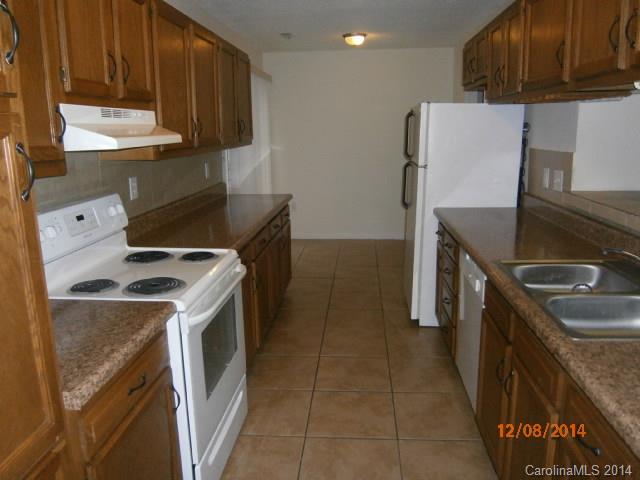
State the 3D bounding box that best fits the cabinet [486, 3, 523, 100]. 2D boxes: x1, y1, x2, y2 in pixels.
[{"bbox_3d":[1.244,-1.090,2.831,0.320,0.490,0.750,0,13,5],"label":"cabinet"}]

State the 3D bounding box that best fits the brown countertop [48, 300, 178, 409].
[{"bbox_3d":[-0.826,0.304,1.426,0.620,0.040,0.590,1,13,5],"label":"brown countertop"}]

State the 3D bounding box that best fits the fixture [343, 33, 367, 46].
[{"bbox_3d":[0.375,-2.161,5.188,0.255,0.105,0.255,0,13,5],"label":"fixture"}]

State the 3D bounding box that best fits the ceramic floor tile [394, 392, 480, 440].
[{"bbox_3d":[0.632,0.937,2.567,0.453,0.012,0.445,0,13,5],"label":"ceramic floor tile"}]

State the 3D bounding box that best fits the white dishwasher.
[{"bbox_3d":[1.079,0.489,2.544,0.590,0.810,0.595,1,13,5],"label":"white dishwasher"}]

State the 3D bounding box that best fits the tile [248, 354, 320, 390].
[{"bbox_3d":[-0.247,0.845,3.079,0.453,0.012,0.445,0,13,5],"label":"tile"}]

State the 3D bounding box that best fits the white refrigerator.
[{"bbox_3d":[1.091,-0.222,3.909,0.735,1.675,0.740,1,13,5],"label":"white refrigerator"}]

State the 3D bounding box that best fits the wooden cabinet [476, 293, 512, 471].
[{"bbox_3d":[1.015,0.567,1.987,0.580,0.770,0.450,0,13,5],"label":"wooden cabinet"}]

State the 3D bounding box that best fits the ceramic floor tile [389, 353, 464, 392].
[{"bbox_3d":[0.669,0.838,3.000,0.453,0.012,0.445,0,13,5],"label":"ceramic floor tile"}]

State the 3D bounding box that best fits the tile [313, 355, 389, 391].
[{"bbox_3d":[0.214,0.851,3.056,0.459,0.010,0.446,1,13,5],"label":"tile"}]

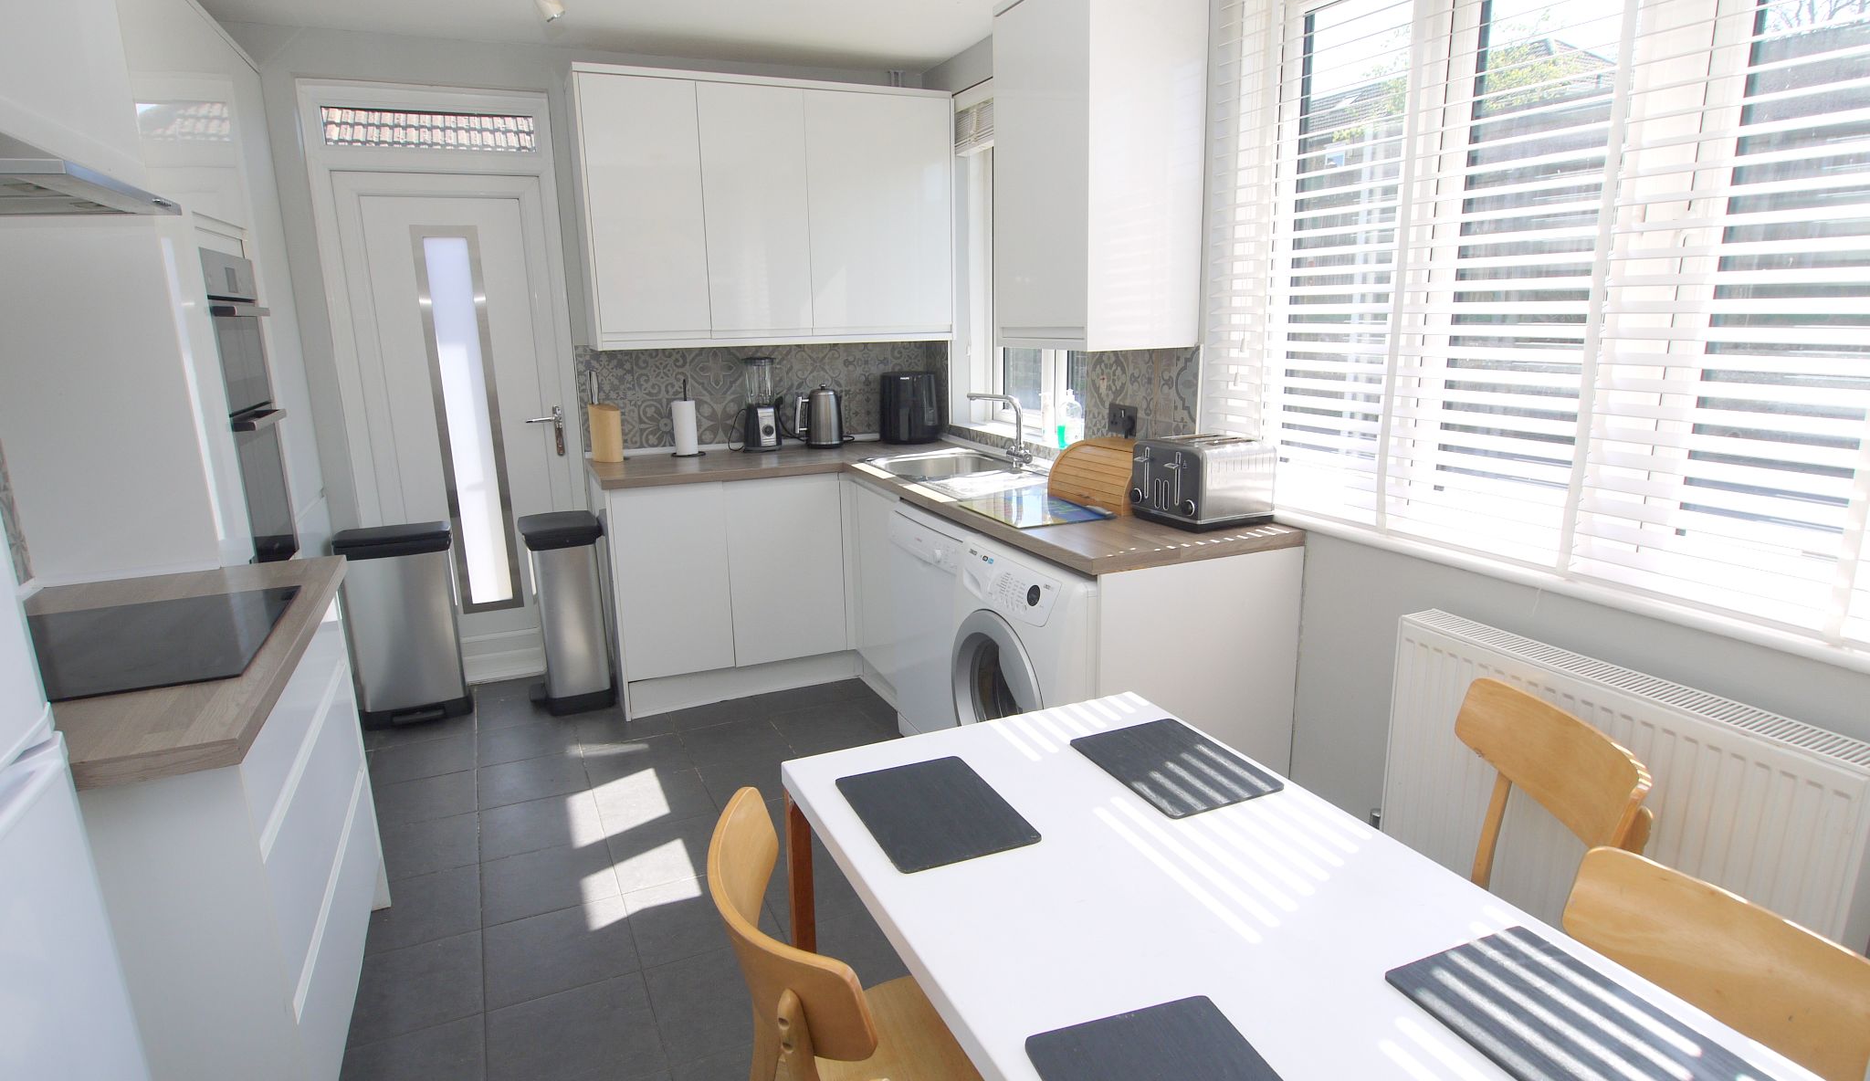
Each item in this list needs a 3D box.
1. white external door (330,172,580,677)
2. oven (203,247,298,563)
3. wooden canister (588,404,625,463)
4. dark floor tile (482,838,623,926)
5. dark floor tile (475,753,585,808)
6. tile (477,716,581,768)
[{"bbox_3d":[-1.843,-0.404,3.876,0.710,1.980,0.060,-7,15,-24],"label":"white external door"},{"bbox_3d":[-2.141,-0.318,2.647,0.580,0.885,0.600,-7,14,-24],"label":"oven"},{"bbox_3d":[-1.321,-0.432,3.906,0.115,0.225,0.100,-7,15,-24],"label":"wooden canister"},{"bbox_3d":[-1.035,0.915,2.613,0.330,0.010,0.330,-7,14,-24],"label":"dark floor tile"},{"bbox_3d":[-1.304,0.784,3.168,0.328,0.010,0.324,-7,14,-24],"label":"dark floor tile"},{"bbox_3d":[-1.439,0.722,3.449,0.328,0.010,0.324,-7,14,-24],"label":"tile"}]

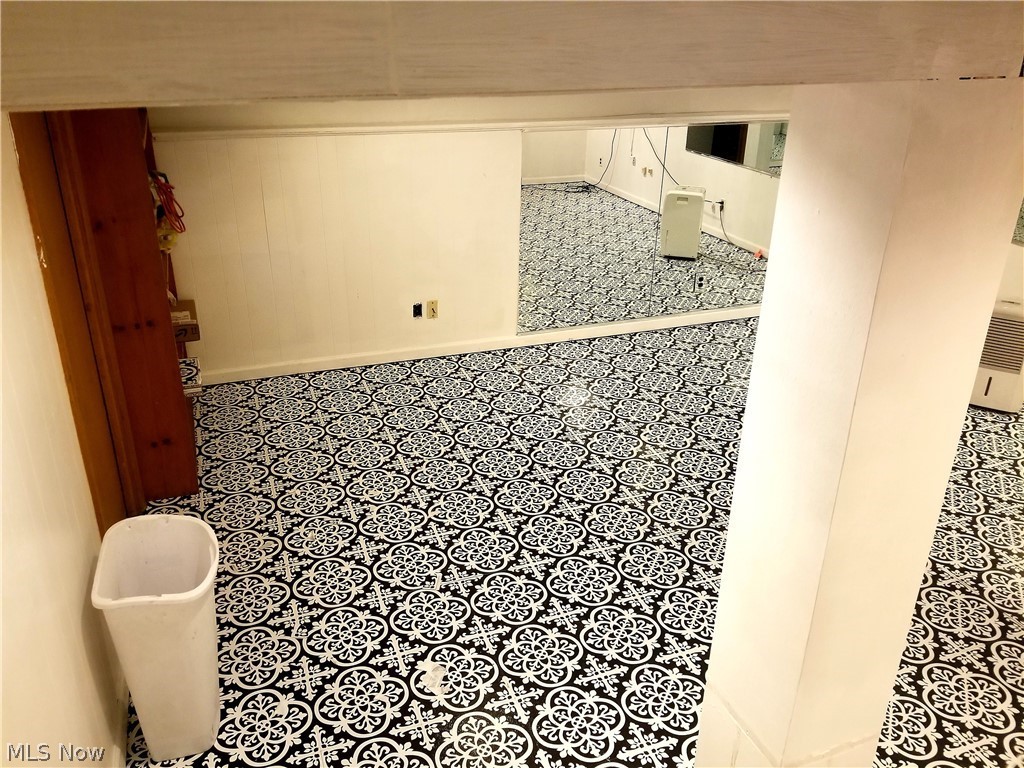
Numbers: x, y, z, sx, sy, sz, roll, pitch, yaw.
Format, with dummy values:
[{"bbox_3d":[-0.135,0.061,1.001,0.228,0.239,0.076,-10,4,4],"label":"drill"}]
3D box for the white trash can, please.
[{"bbox_3d":[-0.977,0.741,2.219,0.294,0.608,0.370,-6,26,-16],"label":"white trash can"}]

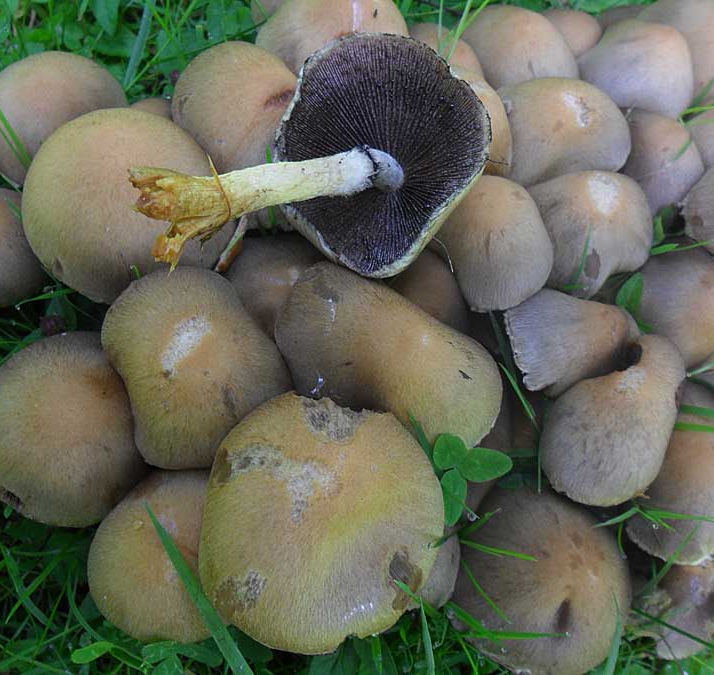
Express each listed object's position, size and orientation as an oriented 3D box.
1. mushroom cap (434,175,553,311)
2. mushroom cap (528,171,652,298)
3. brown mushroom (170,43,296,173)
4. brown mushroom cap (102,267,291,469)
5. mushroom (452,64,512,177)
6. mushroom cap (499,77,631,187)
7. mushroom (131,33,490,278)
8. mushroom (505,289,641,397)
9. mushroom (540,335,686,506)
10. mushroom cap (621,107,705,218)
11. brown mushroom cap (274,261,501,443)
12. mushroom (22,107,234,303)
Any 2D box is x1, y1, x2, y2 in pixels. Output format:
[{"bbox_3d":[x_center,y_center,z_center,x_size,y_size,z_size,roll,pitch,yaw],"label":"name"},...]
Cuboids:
[{"bbox_3d":[0.058,-0.045,0.287,0.053,0.041,0.053,0,44,0],"label":"mushroom cap"},{"bbox_3d":[0.098,-0.049,0.289,0.055,0.037,0.055,4,47,-2],"label":"mushroom cap"},{"bbox_3d":[-0.067,-0.133,0.384,0.078,0.045,0.078,0,56,0],"label":"brown mushroom"},{"bbox_3d":[-0.061,0.003,0.252,0.069,0.042,0.074,-3,60,2],"label":"brown mushroom cap"},{"bbox_3d":[0.050,-0.104,0.332,0.053,0.036,0.053,0,54,0],"label":"mushroom"},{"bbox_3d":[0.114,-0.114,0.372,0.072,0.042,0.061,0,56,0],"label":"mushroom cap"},{"bbox_3d":[-0.019,-0.060,0.256,0.108,0.092,0.092,-17,32,-33],"label":"mushroom"},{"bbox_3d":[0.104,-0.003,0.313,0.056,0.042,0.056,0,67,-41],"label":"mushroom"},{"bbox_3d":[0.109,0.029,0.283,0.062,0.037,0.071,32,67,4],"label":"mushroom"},{"bbox_3d":[0.165,-0.098,0.371,0.054,0.033,0.054,3,56,-5],"label":"mushroom cap"},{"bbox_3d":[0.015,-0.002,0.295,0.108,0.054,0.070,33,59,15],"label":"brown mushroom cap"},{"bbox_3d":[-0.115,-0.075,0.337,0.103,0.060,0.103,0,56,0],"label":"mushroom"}]

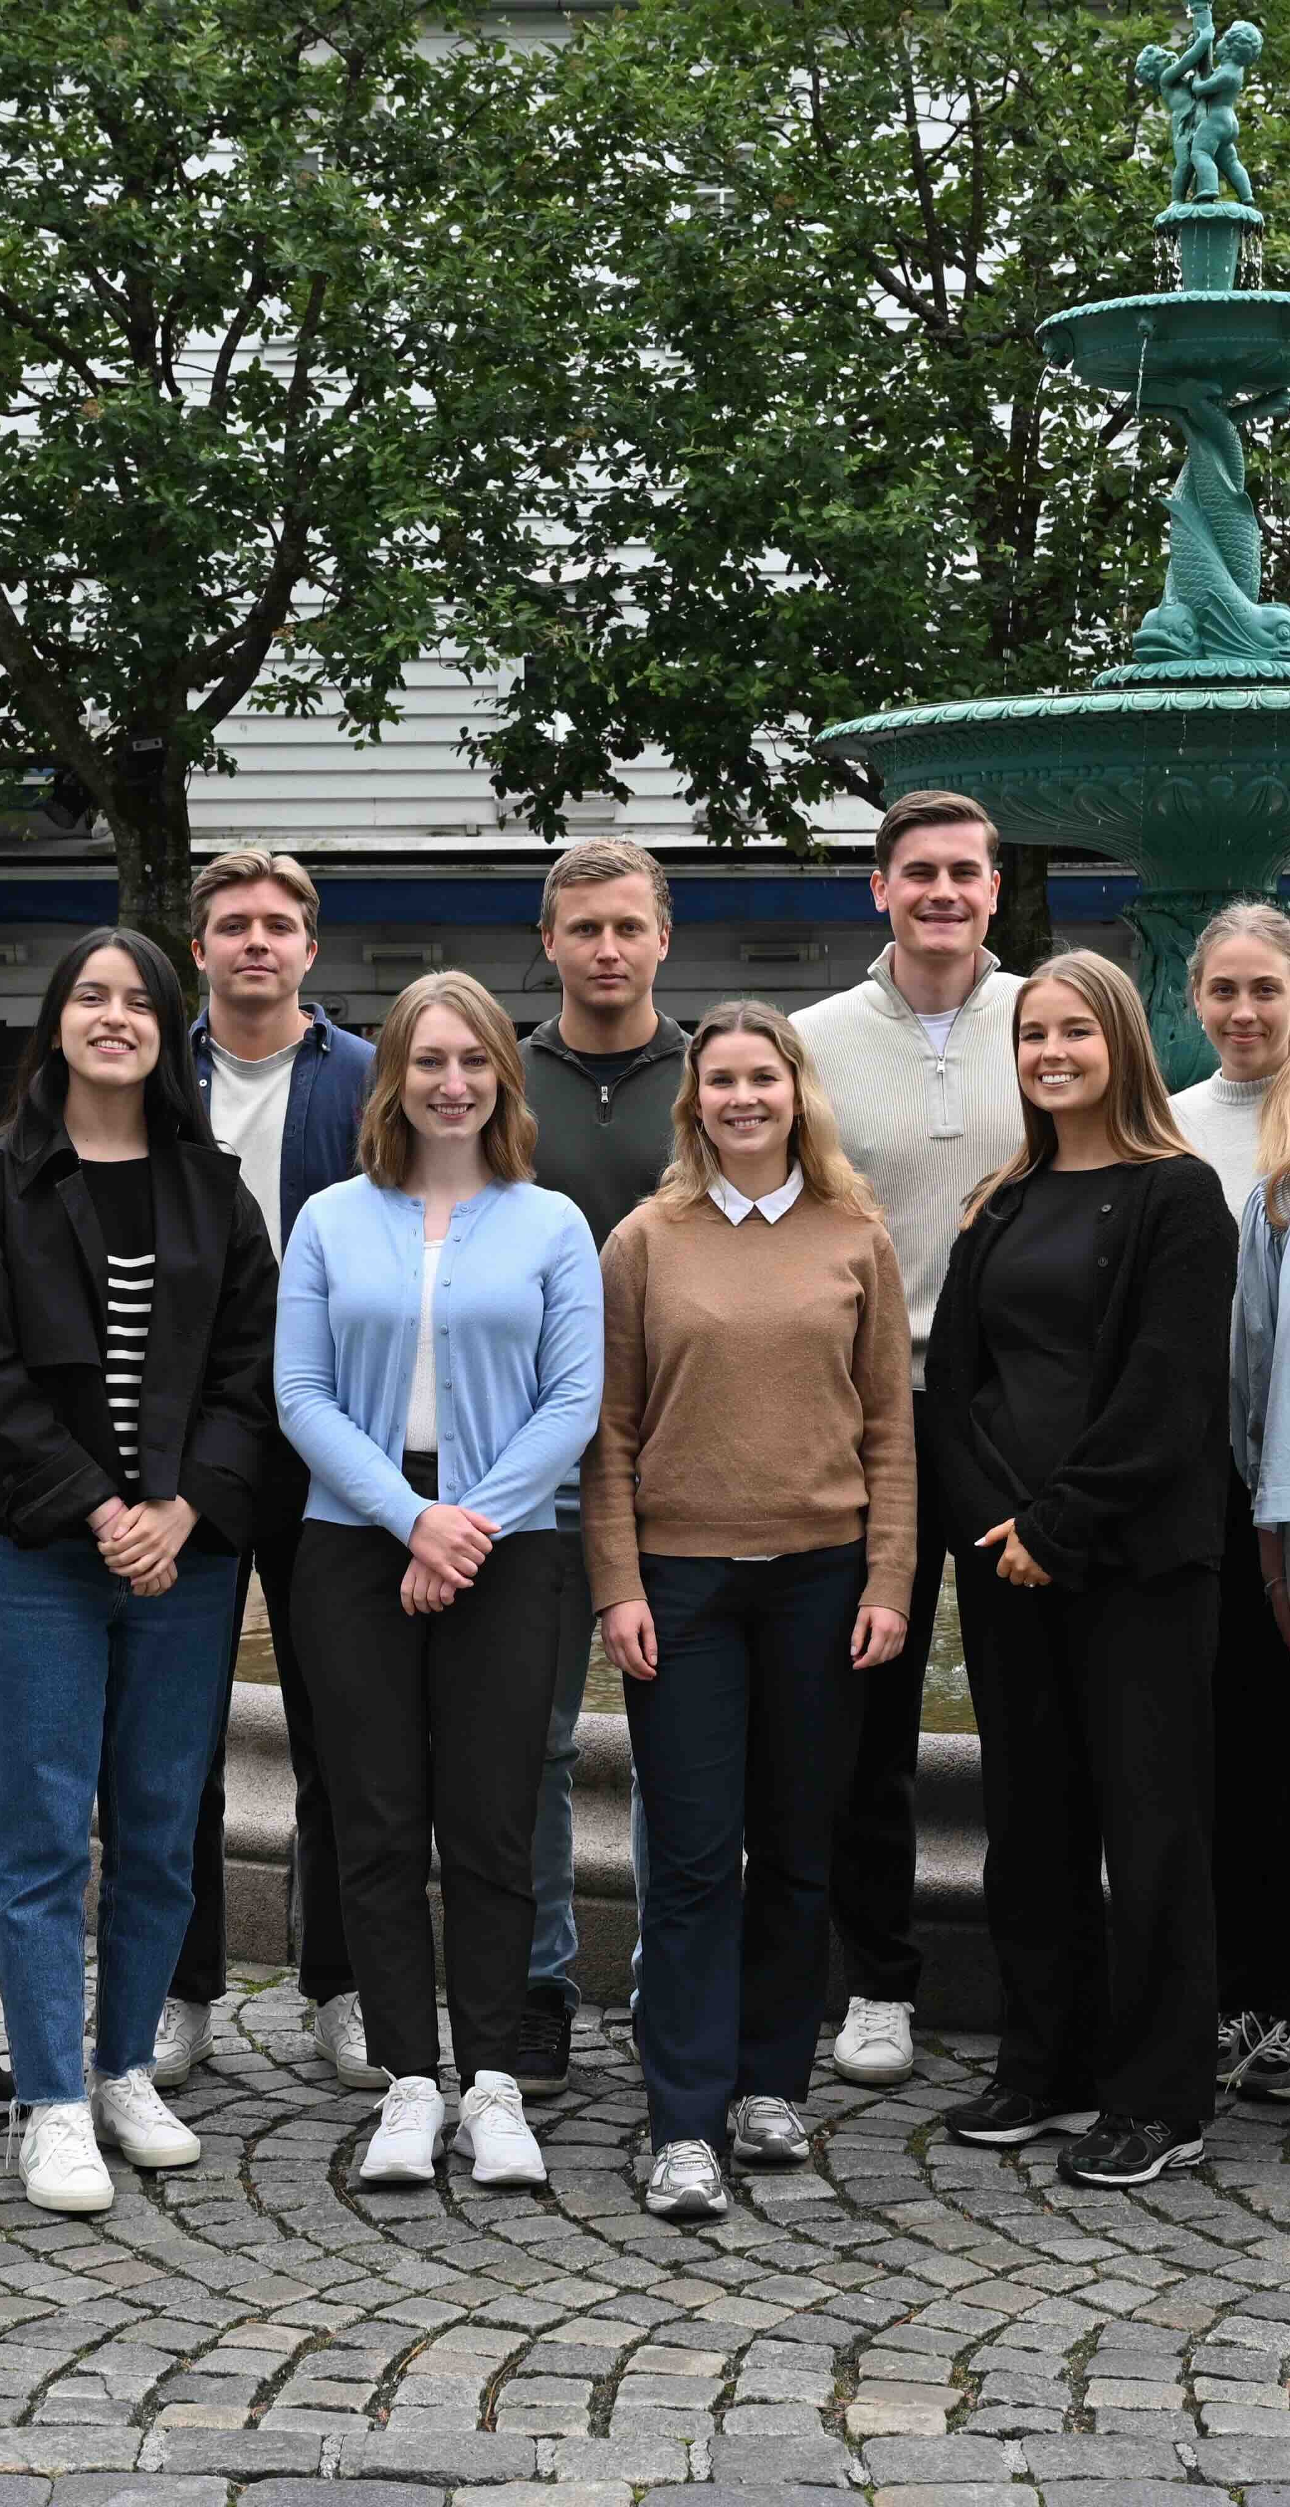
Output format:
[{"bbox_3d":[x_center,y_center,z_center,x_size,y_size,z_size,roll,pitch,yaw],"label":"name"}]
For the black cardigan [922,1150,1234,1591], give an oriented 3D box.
[{"bbox_3d":[0.614,0.167,5.620,0.440,0.610,0.330,1,2,28],"label":"black cardigan"}]

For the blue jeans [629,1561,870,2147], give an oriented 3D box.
[{"bbox_3d":[0.142,0.779,5.480,0.345,0.900,0.330,0,2,-3],"label":"blue jeans"}]

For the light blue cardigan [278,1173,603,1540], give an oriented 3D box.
[{"bbox_3d":[-0.285,0.144,5.550,0.450,0.520,0.310,0,2,0],"label":"light blue cardigan"}]

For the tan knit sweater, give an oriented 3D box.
[{"bbox_3d":[0.147,0.208,5.500,0.455,0.585,0.290,0,2,-2],"label":"tan knit sweater"}]

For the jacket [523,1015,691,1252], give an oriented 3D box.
[{"bbox_3d":[-0.057,-0.002,5.950,0.480,0.716,0.290,-1,3,0],"label":"jacket"}]

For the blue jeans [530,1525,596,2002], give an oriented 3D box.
[{"bbox_3d":[-0.053,0.739,5.980,0.400,0.785,0.270,-1,3,0],"label":"blue jeans"}]

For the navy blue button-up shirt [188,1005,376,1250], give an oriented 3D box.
[{"bbox_3d":[-0.588,-0.011,6.000,0.471,0.722,0.290,-1,3,-5],"label":"navy blue button-up shirt"}]

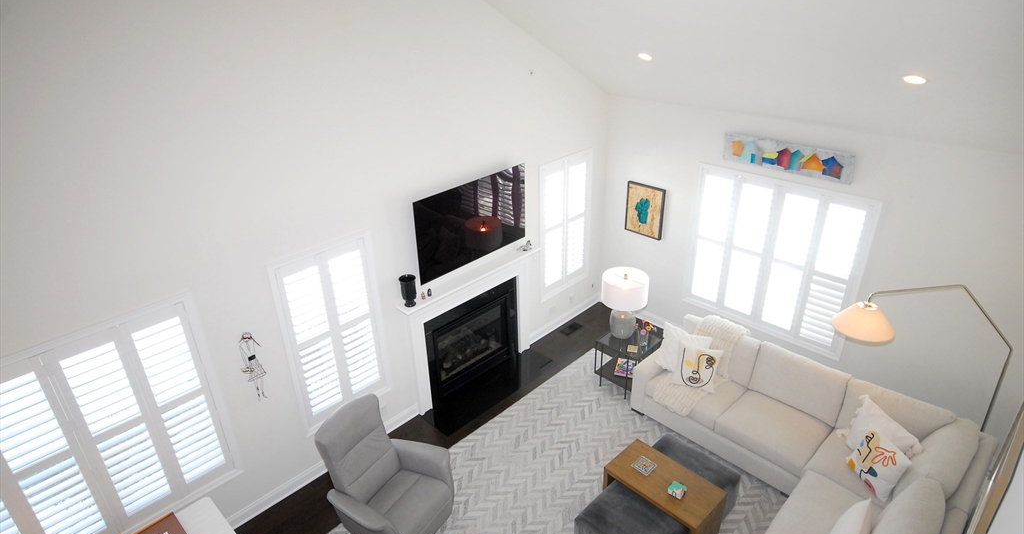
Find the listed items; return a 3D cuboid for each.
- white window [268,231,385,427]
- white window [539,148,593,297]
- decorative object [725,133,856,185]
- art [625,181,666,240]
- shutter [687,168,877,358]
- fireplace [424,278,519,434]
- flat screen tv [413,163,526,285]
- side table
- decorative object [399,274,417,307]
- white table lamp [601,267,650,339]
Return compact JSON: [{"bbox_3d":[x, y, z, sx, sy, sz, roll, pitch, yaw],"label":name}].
[{"bbox_3d":[-1.538,0.570,5.197,0.070,1.603,0.831,23,36,39],"label":"white window"},{"bbox_3d":[0.613,-0.498,7.123,0.080,1.684,0.924,23,36,39],"label":"white window"},{"bbox_3d":[2.644,-1.062,5.780,1.237,0.286,0.040,23,36,39],"label":"decorative object"},{"bbox_3d":[1.602,-0.683,7.243,0.498,0.633,0.040,23,36,39],"label":"art"},{"bbox_3d":[2.707,-0.100,6.286,1.776,1.710,0.080,23,36,39],"label":"shutter"},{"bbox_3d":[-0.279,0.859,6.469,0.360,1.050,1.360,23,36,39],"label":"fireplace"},{"bbox_3d":[-0.377,-0.452,5.905,0.050,0.834,1.431,23,36,39],"label":"flat screen tv"},{"bbox_3d":[1.280,1.038,6.554,0.513,0.574,0.524,22,36,38],"label":"side table"},{"bbox_3d":[-0.946,0.234,5.570,0.156,0.280,0.156,-1,27,1],"label":"decorative object"},{"bbox_3d":[1.190,0.413,6.341,0.475,0.736,0.475,-1,27,1],"label":"white table lamp"}]

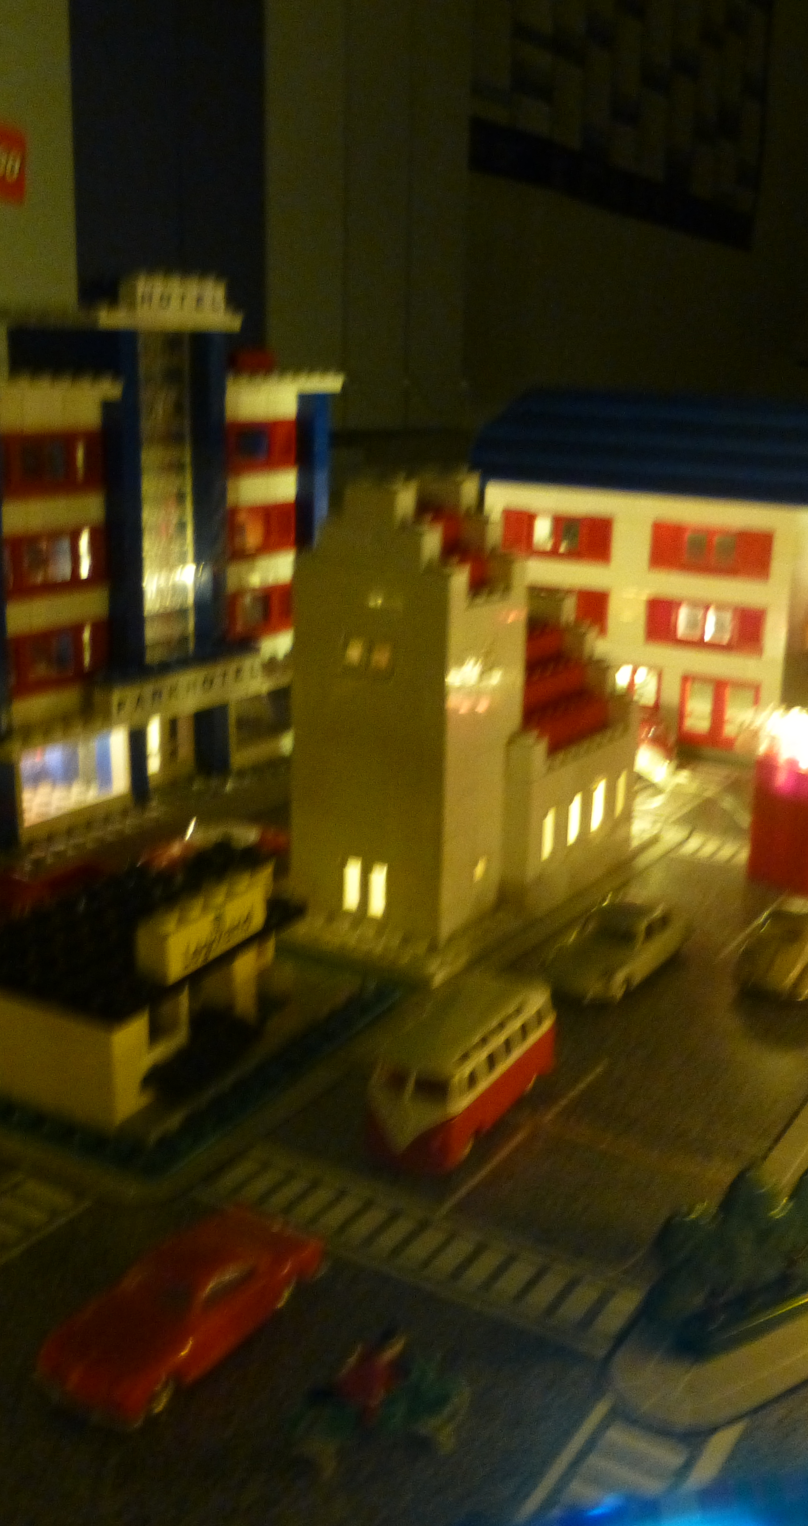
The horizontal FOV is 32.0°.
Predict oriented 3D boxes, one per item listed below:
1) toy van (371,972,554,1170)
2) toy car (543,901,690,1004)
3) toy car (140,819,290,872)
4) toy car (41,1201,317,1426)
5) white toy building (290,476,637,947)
[{"bbox_3d":[0.012,0.063,0.295,0.019,0.022,0.049,11,18,29],"label":"toy van"},{"bbox_3d":[0.059,0.046,0.374,0.019,0.016,0.051,11,18,29],"label":"toy car"},{"bbox_3d":[-0.058,0.026,0.431,0.019,0.017,0.050,11,18,29],"label":"toy car"},{"bbox_3d":[-0.034,0.084,0.227,0.018,0.015,0.048,11,18,31],"label":"toy car"},{"bbox_3d":[0.018,-0.023,0.415,0.064,0.118,0.106,11,18,29],"label":"white toy building"}]

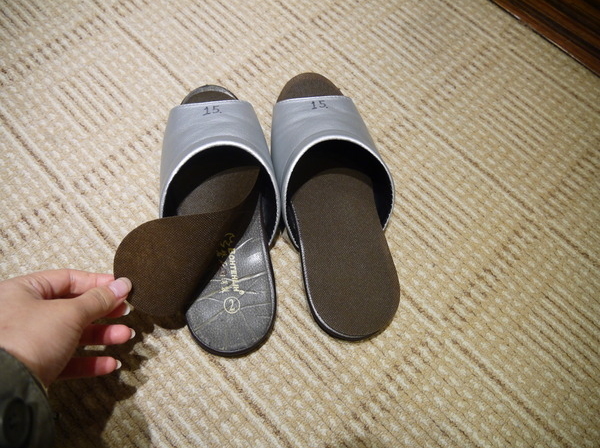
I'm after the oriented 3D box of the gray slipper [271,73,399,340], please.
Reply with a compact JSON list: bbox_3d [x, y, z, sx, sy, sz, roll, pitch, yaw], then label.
[{"bbox_3d":[0.030,-0.036,0.451,0.108,0.070,0.275,-5,67,-7],"label":"gray slipper"}]

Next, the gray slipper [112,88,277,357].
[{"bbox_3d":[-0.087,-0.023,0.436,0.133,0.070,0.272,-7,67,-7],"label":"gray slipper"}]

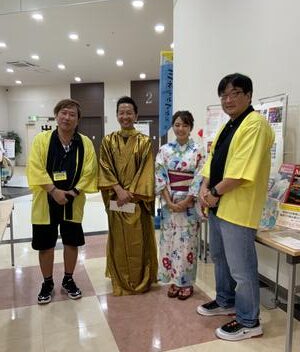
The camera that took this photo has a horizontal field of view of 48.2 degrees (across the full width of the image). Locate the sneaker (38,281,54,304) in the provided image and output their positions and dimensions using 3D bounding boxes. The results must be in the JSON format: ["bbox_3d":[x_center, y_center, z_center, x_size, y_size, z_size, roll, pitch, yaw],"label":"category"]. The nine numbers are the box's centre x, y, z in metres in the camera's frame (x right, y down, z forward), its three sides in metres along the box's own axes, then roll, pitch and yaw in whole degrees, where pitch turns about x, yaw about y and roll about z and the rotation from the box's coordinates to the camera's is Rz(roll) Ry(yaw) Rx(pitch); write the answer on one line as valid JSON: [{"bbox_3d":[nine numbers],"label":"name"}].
[{"bbox_3d":[-0.878,0.970,2.843,0.110,0.120,0.285,-1,6,-10],"label":"sneaker"}]

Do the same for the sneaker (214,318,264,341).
[{"bbox_3d":[0.614,1.029,2.287,0.320,0.125,0.115,-2,6,-17],"label":"sneaker"}]

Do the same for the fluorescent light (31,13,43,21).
[{"bbox_3d":[-2.517,-3.564,7.498,0.200,0.060,0.200,2,6,18],"label":"fluorescent light"}]

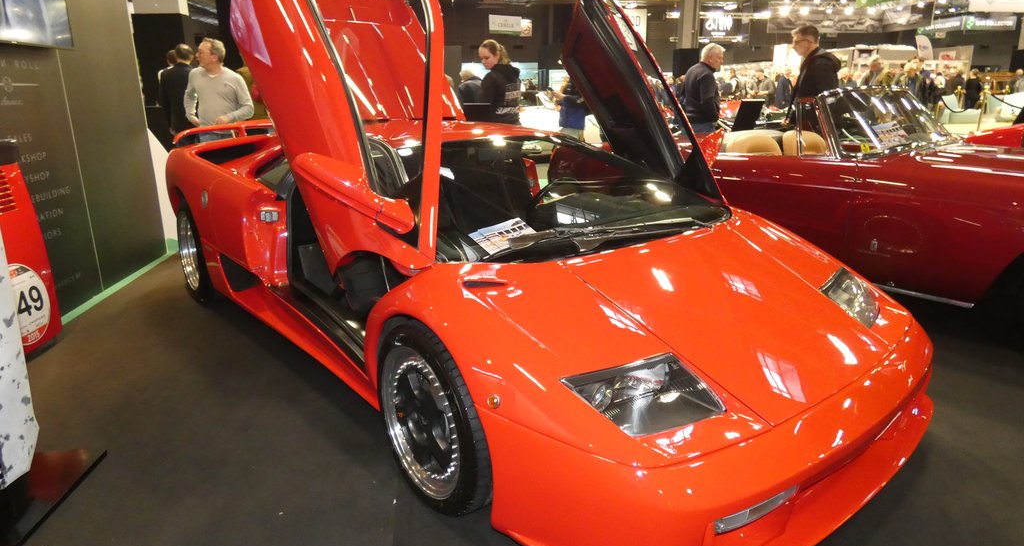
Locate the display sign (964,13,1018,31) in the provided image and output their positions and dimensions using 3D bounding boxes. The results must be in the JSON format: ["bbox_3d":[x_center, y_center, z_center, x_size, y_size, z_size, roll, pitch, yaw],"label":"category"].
[{"bbox_3d":[14.994,-7.834,18.538,1.720,0.420,0.100,-2,17,-6],"label":"display sign"}]

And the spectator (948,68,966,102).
[{"bbox_3d":[11.469,-4.455,15.391,0.520,1.700,0.360,-4,18,-11],"label":"spectator"}]

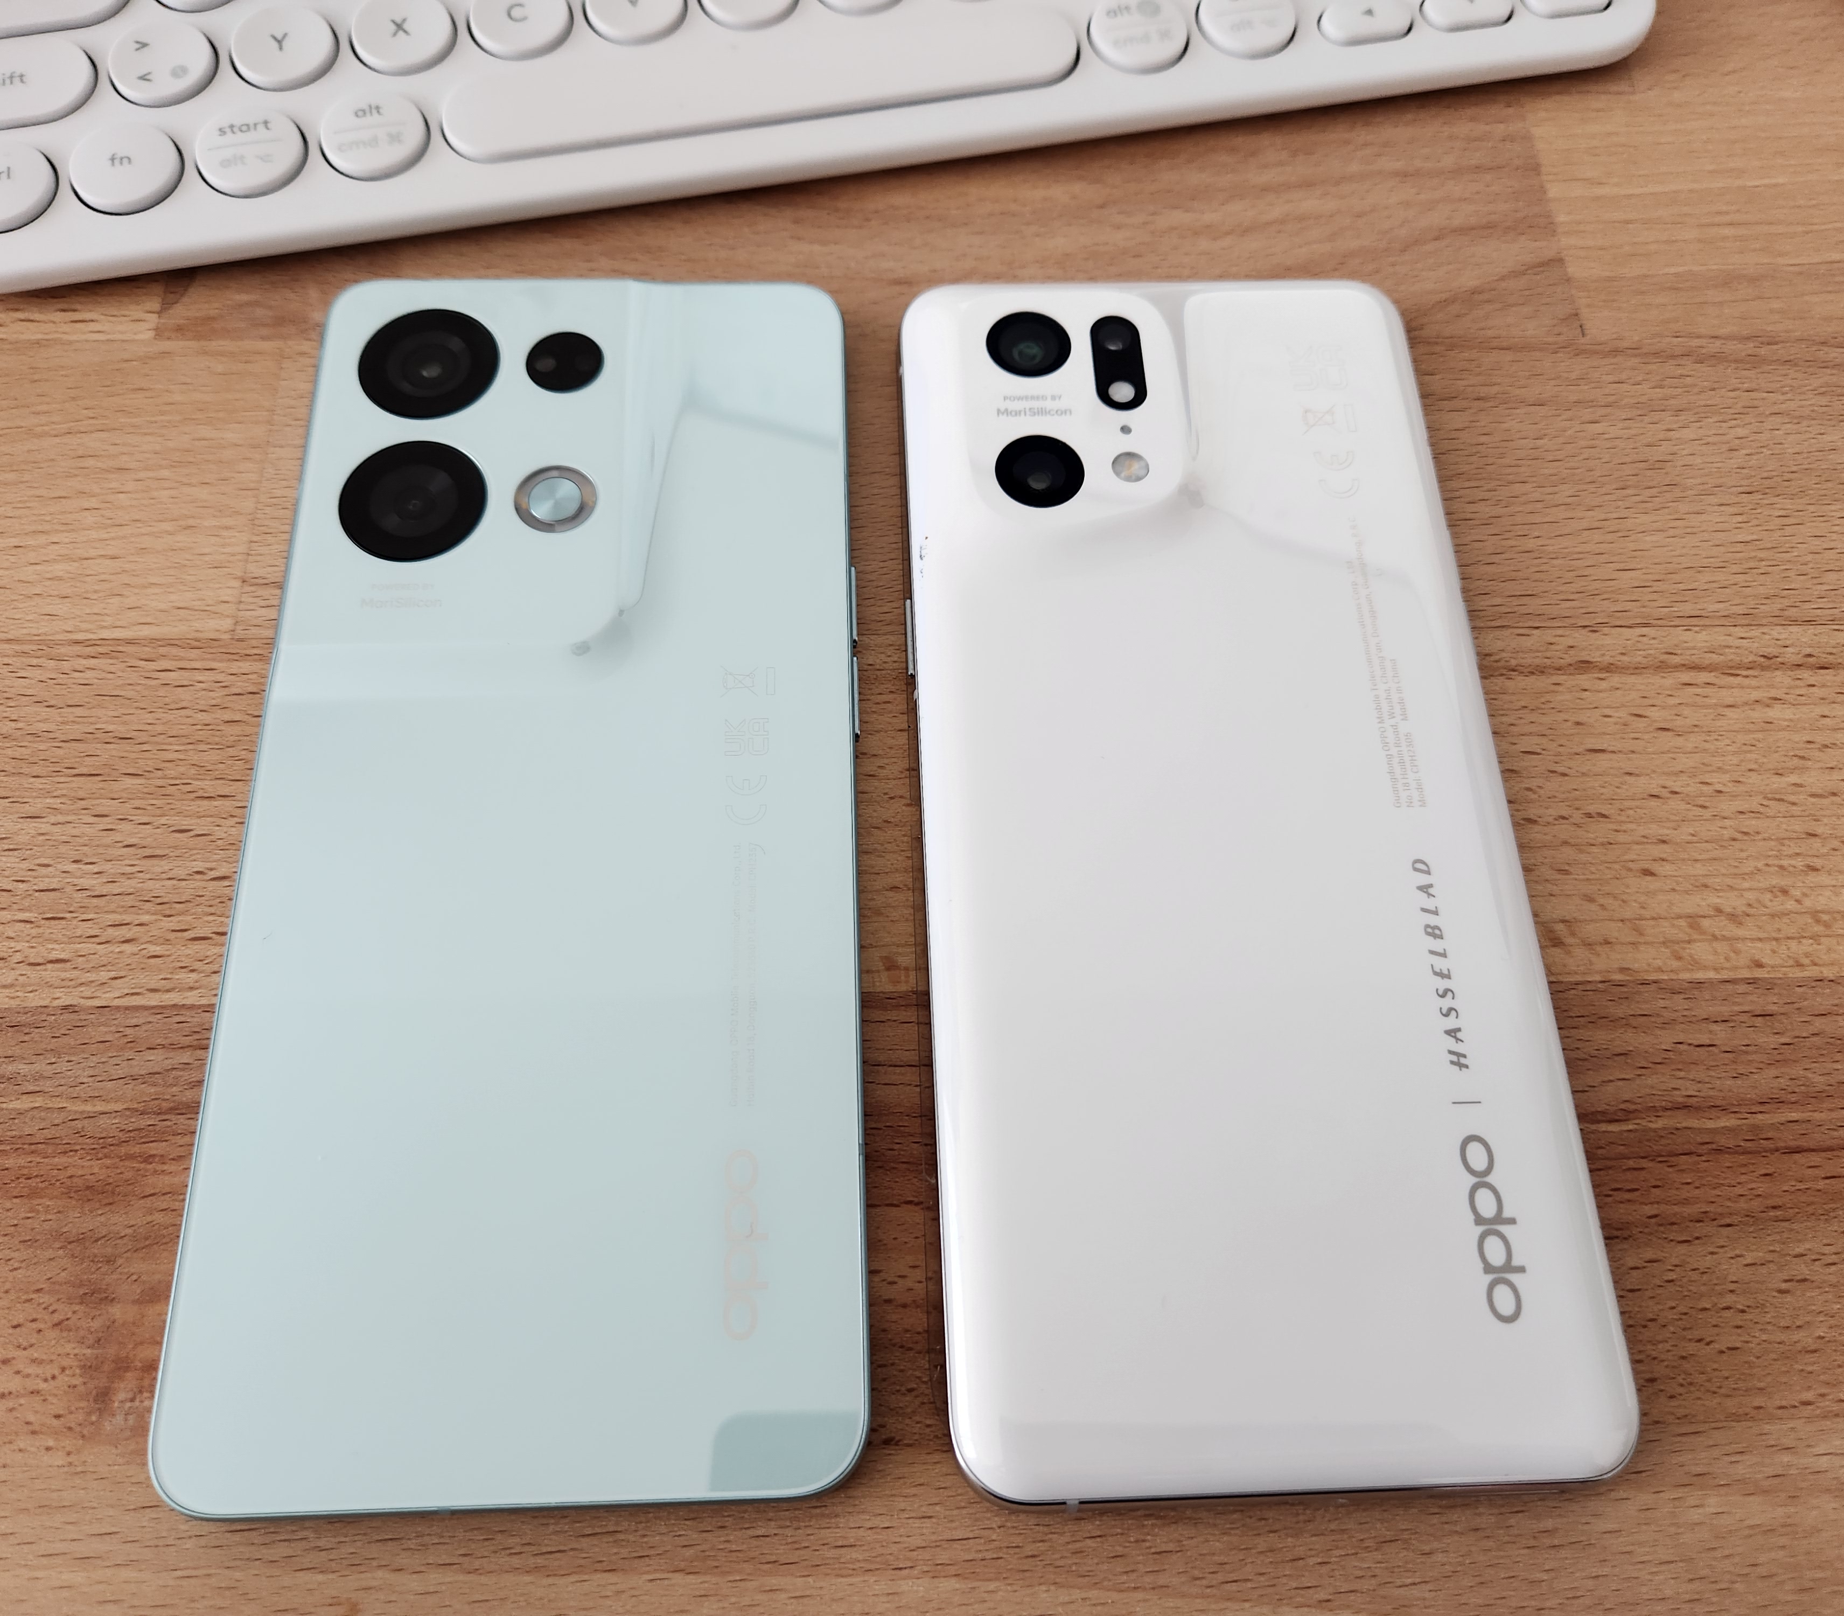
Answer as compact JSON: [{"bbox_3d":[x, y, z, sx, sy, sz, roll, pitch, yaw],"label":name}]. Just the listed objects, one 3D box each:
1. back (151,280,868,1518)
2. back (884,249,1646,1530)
[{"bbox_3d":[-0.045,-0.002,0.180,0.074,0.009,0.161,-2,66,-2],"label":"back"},{"bbox_3d":[0.037,-0.004,0.181,0.074,0.010,0.164,-2,66,-2],"label":"back"}]

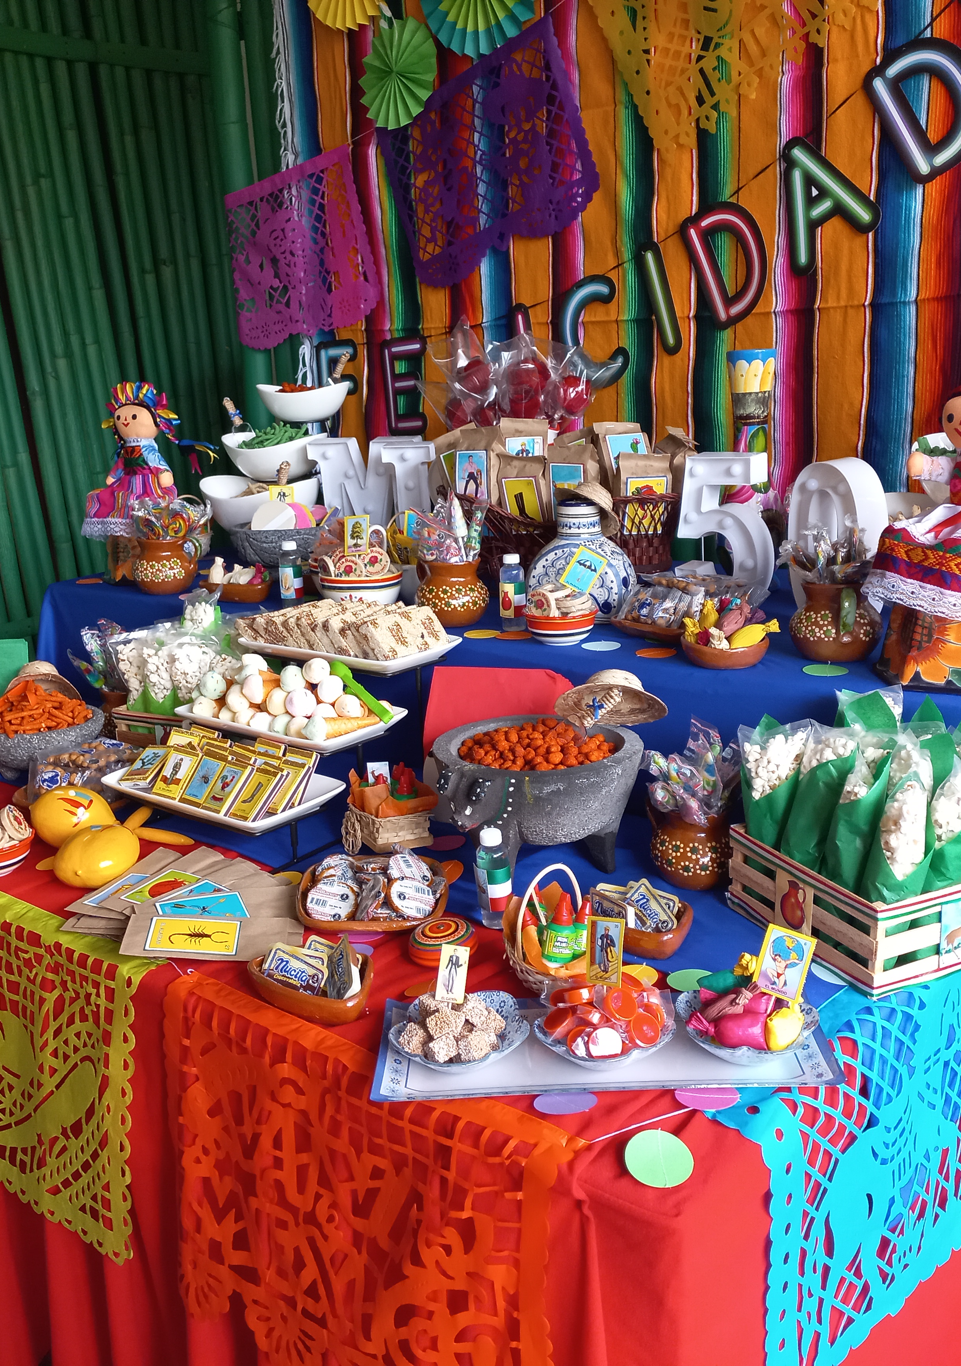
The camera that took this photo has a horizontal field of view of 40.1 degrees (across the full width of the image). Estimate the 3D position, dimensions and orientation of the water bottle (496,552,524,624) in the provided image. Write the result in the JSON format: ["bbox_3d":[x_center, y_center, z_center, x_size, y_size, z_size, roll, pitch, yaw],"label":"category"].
[{"bbox_3d":[0.046,-0.141,2.024,0.043,0.112,0.043,-4,14,1],"label":"water bottle"}]

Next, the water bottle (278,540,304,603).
[{"bbox_3d":[-0.338,-0.189,2.316,0.043,0.112,0.043,-2,14,6],"label":"water bottle"}]

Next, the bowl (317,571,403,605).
[{"bbox_3d":[-0.210,-0.161,2.265,0.145,0.065,0.145,-4,14,1],"label":"bowl"}]

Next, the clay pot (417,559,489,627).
[{"bbox_3d":[-0.042,-0.138,2.003,0.109,0.093,0.115,-3,16,1],"label":"clay pot"}]

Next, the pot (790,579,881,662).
[{"bbox_3d":[0.464,-0.085,1.721,0.122,0.097,0.130,0,15,15],"label":"pot"}]

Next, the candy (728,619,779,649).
[{"bbox_3d":[0.352,-0.067,1.689,0.075,0.023,0.025,-20,22,-25],"label":"candy"}]

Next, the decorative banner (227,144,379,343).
[{"bbox_3d":[-0.417,-0.974,2.969,0.453,0.371,0.030,4,17,39],"label":"decorative banner"}]

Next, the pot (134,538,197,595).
[{"bbox_3d":[-0.558,-0.209,2.340,0.118,0.092,0.106,-1,16,7],"label":"pot"}]

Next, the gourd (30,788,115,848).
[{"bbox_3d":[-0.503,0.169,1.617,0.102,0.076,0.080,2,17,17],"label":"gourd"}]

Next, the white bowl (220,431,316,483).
[{"bbox_3d":[-0.444,-0.484,2.841,0.260,0.095,0.170,8,19,40],"label":"white bowl"}]

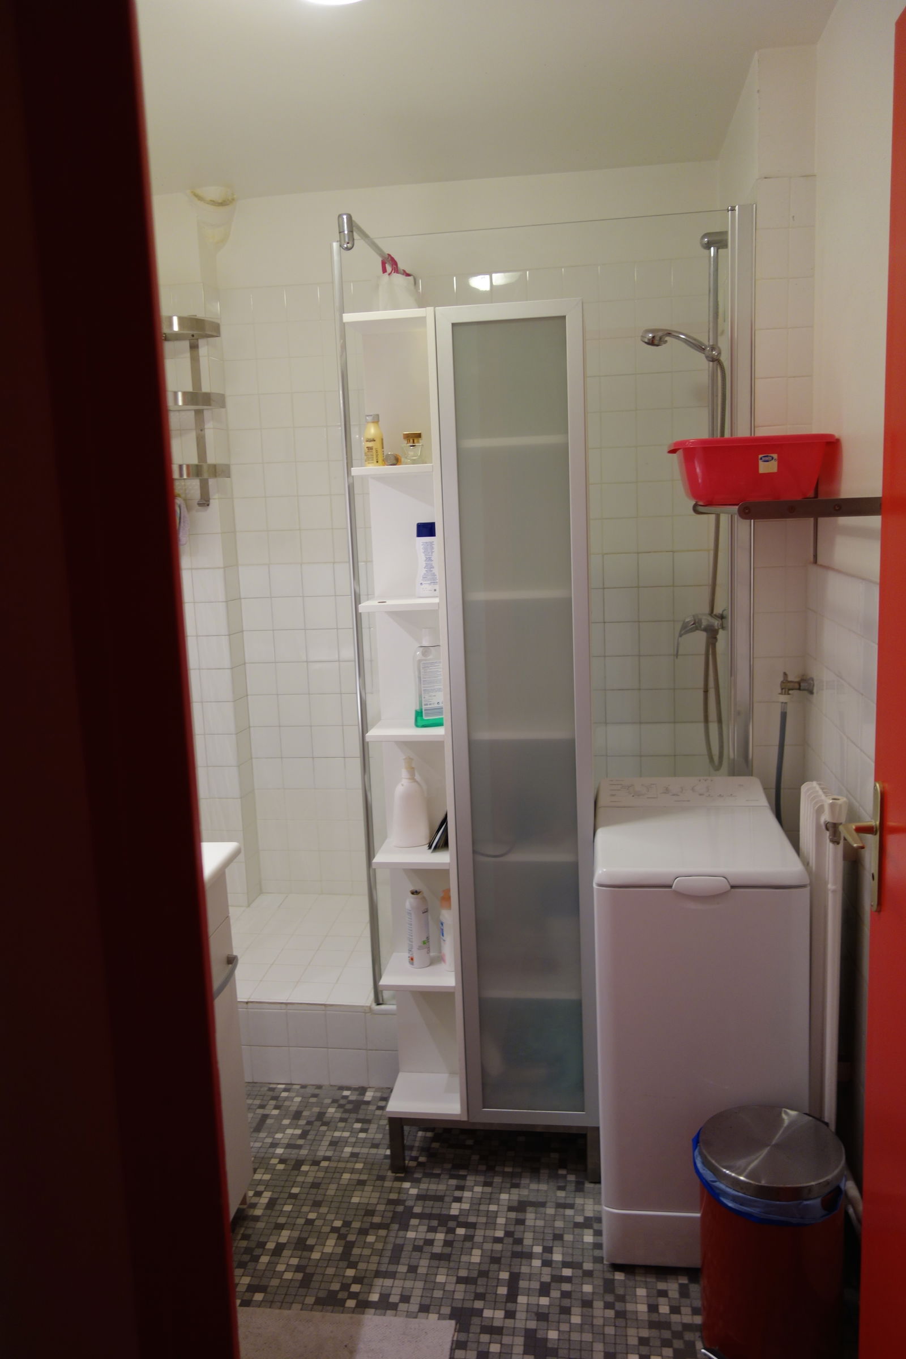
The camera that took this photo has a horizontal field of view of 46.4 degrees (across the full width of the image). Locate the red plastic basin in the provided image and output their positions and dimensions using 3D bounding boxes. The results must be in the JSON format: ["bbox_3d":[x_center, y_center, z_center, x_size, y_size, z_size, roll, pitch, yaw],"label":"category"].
[{"bbox_3d":[0.635,-0.441,2.246,0.345,0.133,0.310,-1,9,8],"label":"red plastic basin"}]

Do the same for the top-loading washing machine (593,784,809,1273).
[{"bbox_3d":[0.525,0.720,2.357,0.400,0.870,0.605,-1,9,8],"label":"top-loading washing machine"}]

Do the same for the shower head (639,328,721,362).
[{"bbox_3d":[0.616,-0.904,2.858,0.222,0.085,0.075,-1,9,8],"label":"shower head"}]

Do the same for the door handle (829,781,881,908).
[{"bbox_3d":[0.581,0.249,1.491,0.055,0.193,0.115,-1,9,8],"label":"door handle"}]

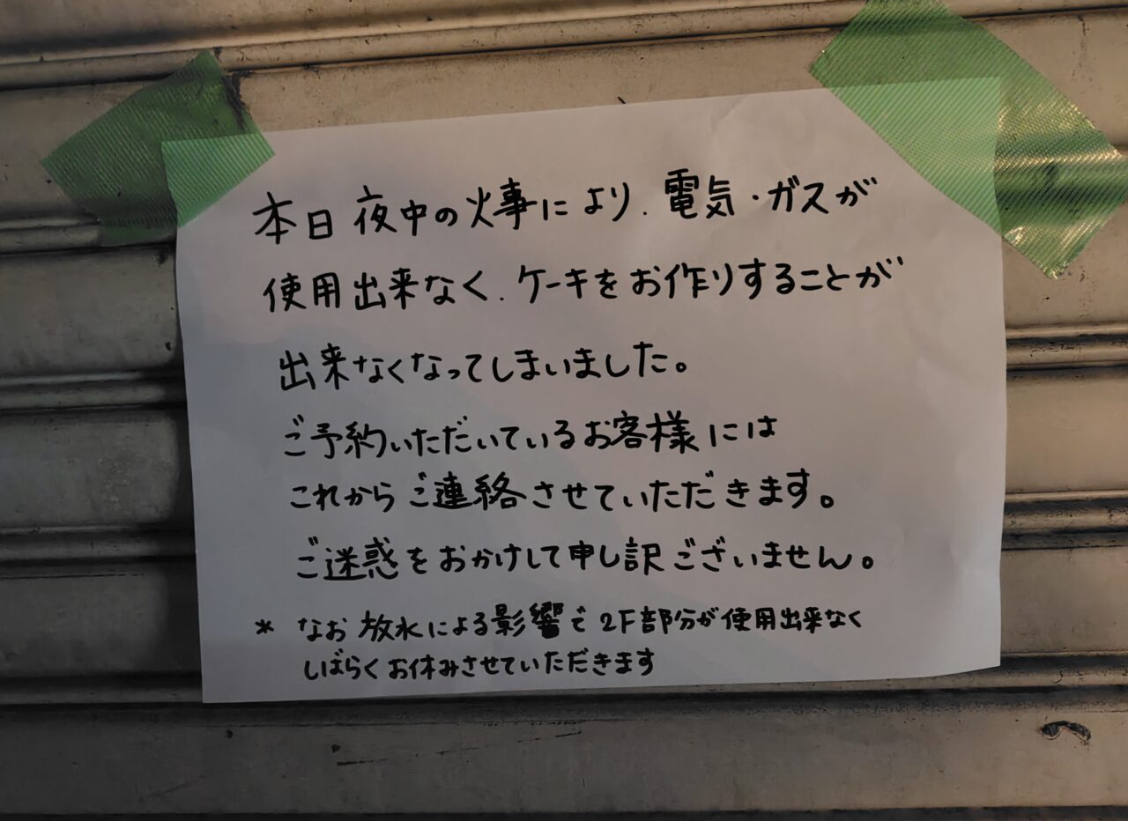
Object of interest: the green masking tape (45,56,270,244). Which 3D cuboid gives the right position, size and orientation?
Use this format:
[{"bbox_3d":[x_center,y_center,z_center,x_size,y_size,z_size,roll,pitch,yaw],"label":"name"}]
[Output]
[{"bbox_3d":[-0.147,-0.090,0.274,0.076,0.050,0.009,-31,3,6],"label":"green masking tape"}]

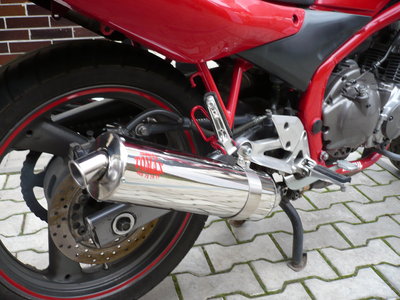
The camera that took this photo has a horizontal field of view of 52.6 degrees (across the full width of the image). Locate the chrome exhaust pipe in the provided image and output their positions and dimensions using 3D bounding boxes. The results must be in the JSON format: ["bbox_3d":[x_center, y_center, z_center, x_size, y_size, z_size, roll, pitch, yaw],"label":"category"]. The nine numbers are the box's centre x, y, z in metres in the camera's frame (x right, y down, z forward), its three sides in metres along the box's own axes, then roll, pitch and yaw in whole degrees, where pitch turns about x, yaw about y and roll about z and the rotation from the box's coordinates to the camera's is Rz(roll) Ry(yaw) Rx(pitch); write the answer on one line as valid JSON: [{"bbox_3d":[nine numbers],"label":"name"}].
[{"bbox_3d":[-0.029,0.062,0.772,0.450,0.112,0.112,16,8,-43],"label":"chrome exhaust pipe"}]

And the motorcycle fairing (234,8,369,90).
[{"bbox_3d":[0.265,-0.234,0.969,0.470,0.200,0.085,-16,27,-32],"label":"motorcycle fairing"}]

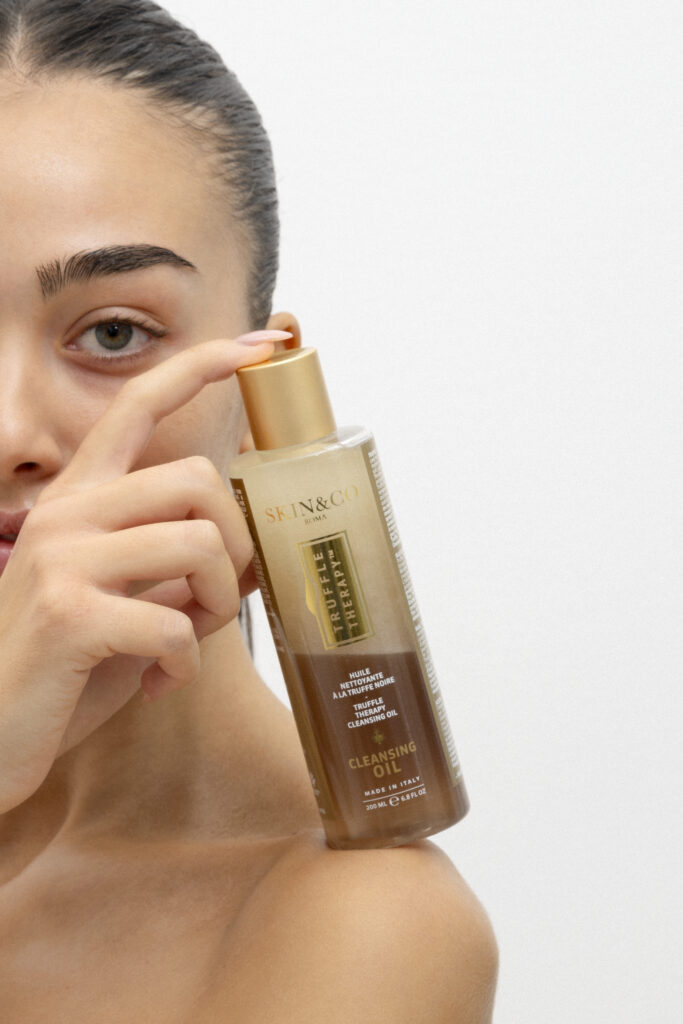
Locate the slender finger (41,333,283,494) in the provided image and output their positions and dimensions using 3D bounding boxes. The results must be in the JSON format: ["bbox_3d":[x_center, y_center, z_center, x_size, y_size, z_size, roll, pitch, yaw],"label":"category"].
[{"bbox_3d":[-0.054,-0.030,0.738,0.088,0.026,0.018,-34,11,-16],"label":"slender finger"}]

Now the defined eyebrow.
[{"bbox_3d":[-0.071,-0.076,0.762,0.053,0.017,0.010,0,0,-18],"label":"defined eyebrow"}]

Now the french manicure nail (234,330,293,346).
[{"bbox_3d":[-0.024,-0.054,0.748,0.018,0.005,0.010,-4,16,-10],"label":"french manicure nail"}]

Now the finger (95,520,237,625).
[{"bbox_3d":[-0.054,0.018,0.738,0.046,0.030,0.026,-8,9,-16],"label":"finger"}]

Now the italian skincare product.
[{"bbox_3d":[-0.001,0.027,0.767,0.048,0.156,0.046,-15,11,-1],"label":"italian skincare product"}]

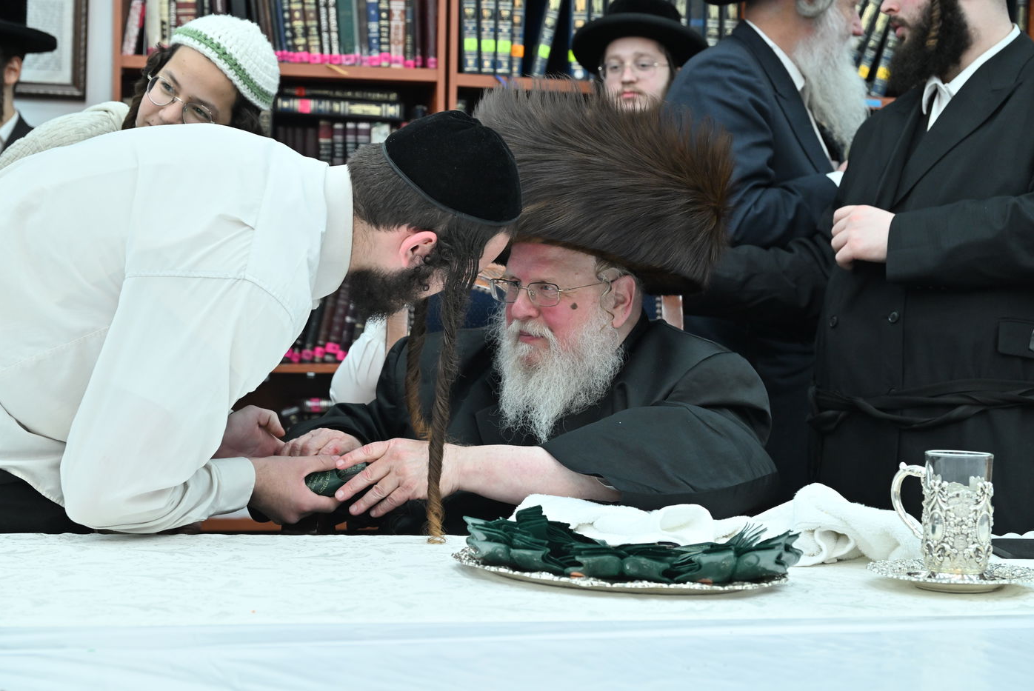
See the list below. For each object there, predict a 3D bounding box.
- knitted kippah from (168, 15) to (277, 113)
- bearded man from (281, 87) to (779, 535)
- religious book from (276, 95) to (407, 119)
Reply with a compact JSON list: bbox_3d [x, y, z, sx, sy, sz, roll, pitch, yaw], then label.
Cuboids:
[{"bbox_3d":[-0.441,-0.465,2.730,0.190,0.096,0.190,34,-3,-1],"label":"knitted kippah"},{"bbox_3d":[0.055,0.310,2.340,0.660,1.310,0.740,2,3,21],"label":"bearded man"},{"bbox_3d":[-0.432,-0.552,4.080,0.300,0.038,0.210,1,3,-14],"label":"religious book"}]

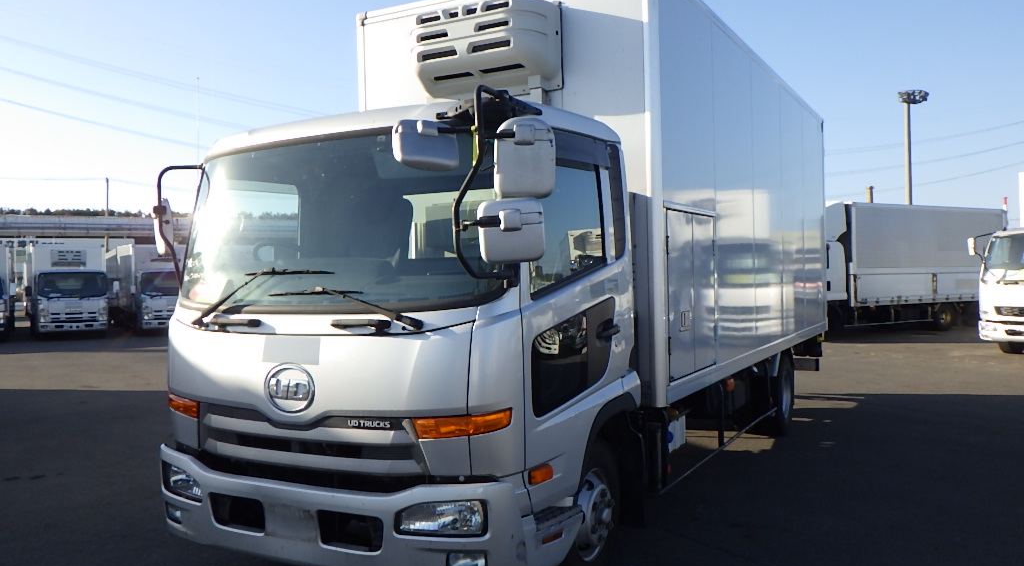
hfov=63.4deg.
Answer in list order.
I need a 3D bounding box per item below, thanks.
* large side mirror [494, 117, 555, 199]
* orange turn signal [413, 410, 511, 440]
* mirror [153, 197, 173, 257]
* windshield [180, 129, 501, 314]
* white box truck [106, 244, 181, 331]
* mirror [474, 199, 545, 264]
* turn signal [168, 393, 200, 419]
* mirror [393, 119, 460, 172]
[{"bbox_3d":[0.051,-0.503,3.349,0.232,0.320,0.100,-1,1,-8],"label":"large side mirror"},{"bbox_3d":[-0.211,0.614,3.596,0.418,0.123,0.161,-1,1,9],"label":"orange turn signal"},{"bbox_3d":[-1.963,-0.318,4.659,0.080,0.315,0.205,-1,1,-35],"label":"mirror"},{"bbox_3d":[-0.926,-0.302,4.039,2.005,0.885,0.220,-1,-14,29],"label":"windshield"},{"bbox_3d":[-12.023,0.153,28.434,2.120,2.840,6.500,-1,1,-29],"label":"white box truck"},{"bbox_3d":[-0.002,-0.204,3.282,0.250,0.260,0.100,-1,1,-9],"label":"mirror"},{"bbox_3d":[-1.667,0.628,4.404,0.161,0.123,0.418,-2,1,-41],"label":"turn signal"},{"bbox_3d":[-0.324,-0.521,3.136,0.240,0.180,0.110,-1,-14,-15],"label":"mirror"}]

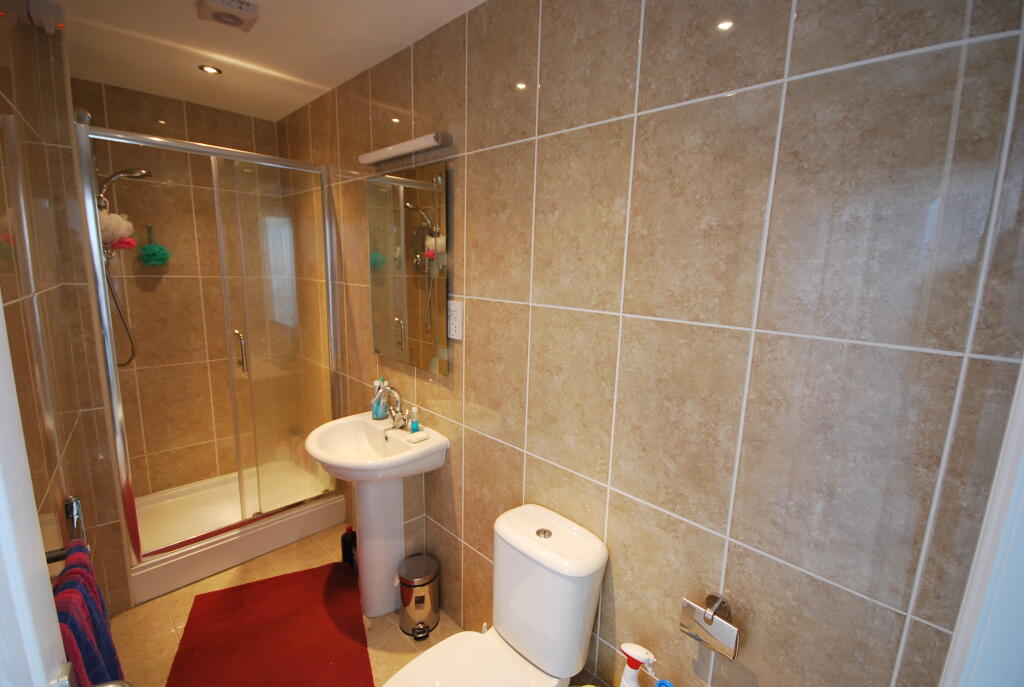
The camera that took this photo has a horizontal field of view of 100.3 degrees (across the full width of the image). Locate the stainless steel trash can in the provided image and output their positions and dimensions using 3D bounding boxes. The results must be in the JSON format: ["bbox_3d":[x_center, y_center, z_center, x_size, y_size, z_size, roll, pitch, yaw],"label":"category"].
[{"bbox_3d":[-0.398,1.098,1.849,0.172,0.258,0.195,-1,11,-17],"label":"stainless steel trash can"}]

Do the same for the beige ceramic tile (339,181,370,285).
[{"bbox_3d":[-0.761,-0.540,2.119,0.325,0.506,0.010,11,14,42],"label":"beige ceramic tile"}]

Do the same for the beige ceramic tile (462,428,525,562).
[{"bbox_3d":[-0.077,0.603,1.640,0.325,0.506,0.010,11,14,42],"label":"beige ceramic tile"}]

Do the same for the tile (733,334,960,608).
[{"bbox_3d":[0.651,0.245,0.886,0.325,0.506,0.010,11,14,42],"label":"tile"}]

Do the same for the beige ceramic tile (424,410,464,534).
[{"bbox_3d":[-0.303,0.557,1.850,0.292,0.506,0.010,11,14,42],"label":"beige ceramic tile"}]

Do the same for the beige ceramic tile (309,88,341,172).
[{"bbox_3d":[-0.985,-1.059,2.254,0.325,0.447,0.010,11,14,42],"label":"beige ceramic tile"}]

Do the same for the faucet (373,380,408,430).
[{"bbox_3d":[-0.528,0.279,1.822,0.125,0.195,0.155,11,14,42],"label":"faucet"}]

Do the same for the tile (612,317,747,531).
[{"bbox_3d":[0.415,0.197,1.108,0.328,0.509,0.012,11,14,42],"label":"tile"}]

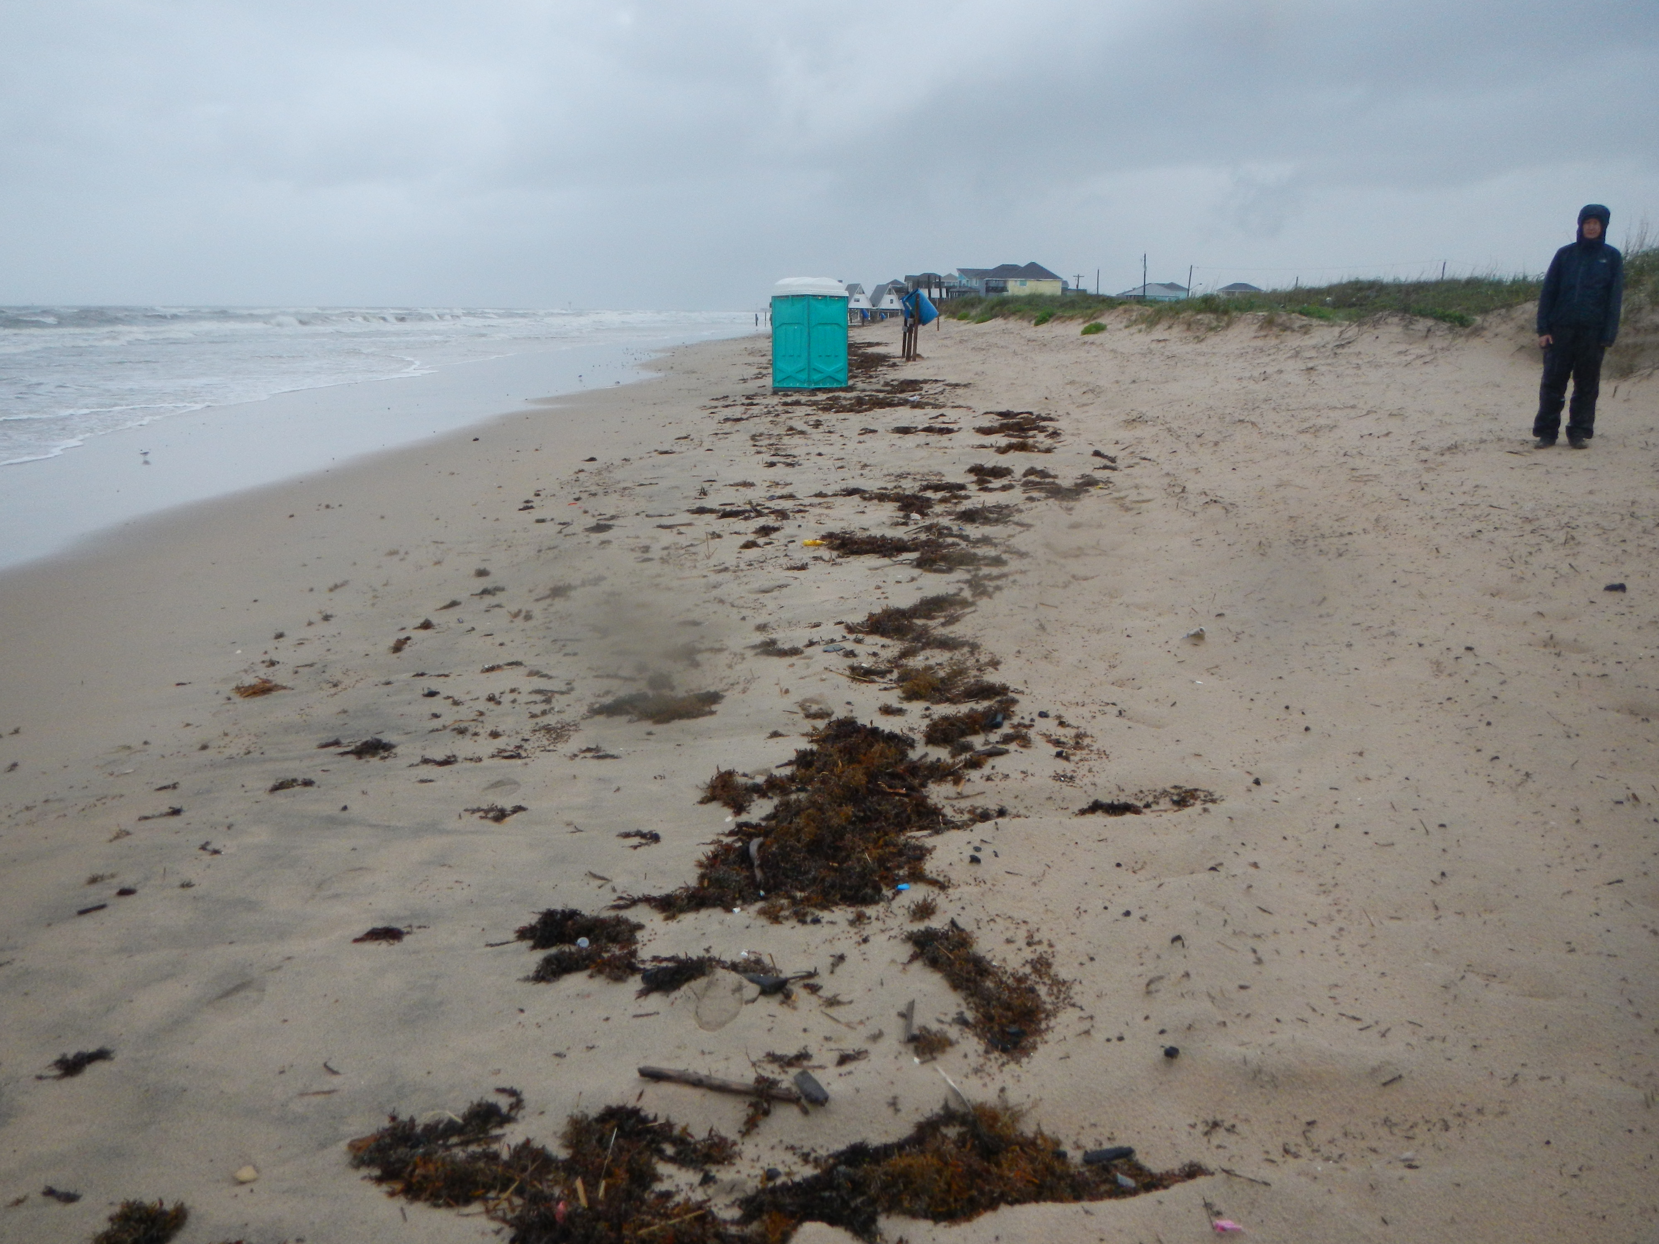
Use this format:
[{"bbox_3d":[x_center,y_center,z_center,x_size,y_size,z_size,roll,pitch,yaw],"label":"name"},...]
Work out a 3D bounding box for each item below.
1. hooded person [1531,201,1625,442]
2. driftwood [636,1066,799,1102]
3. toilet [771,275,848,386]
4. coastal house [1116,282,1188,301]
[{"bbox_3d":[5.641,-2.213,10.121,0.540,1.790,0.340,9,16,34],"label":"hooded person"},{"bbox_3d":[-0.231,0.971,2.818,0.355,0.031,0.032,3,13,13],"label":"driftwood"},{"bbox_3d":[-0.389,-6.093,28.357,1.100,2.310,1.200,-11,17,-40],"label":"toilet"},{"bbox_3d":[58.405,-57.932,243.132,12.500,7.000,11.000,4,13,14],"label":"coastal house"}]

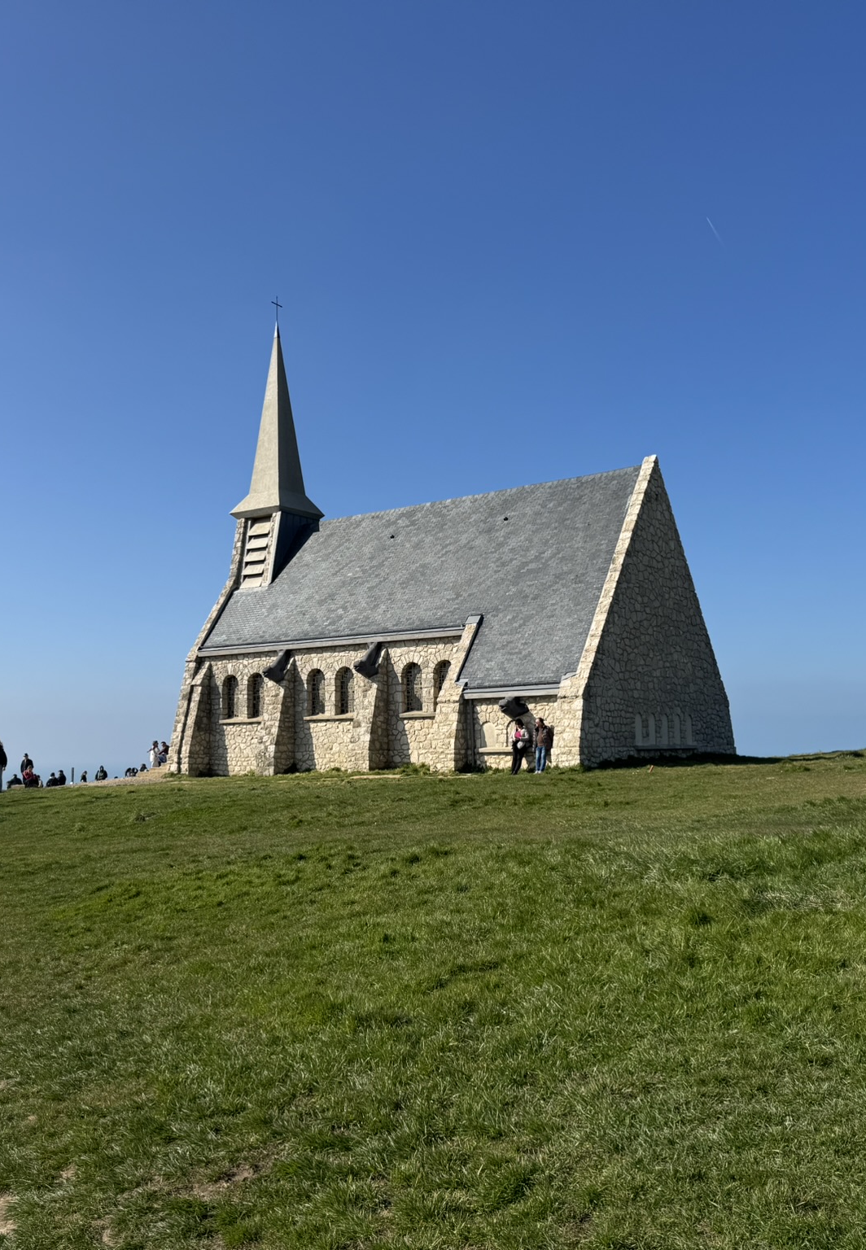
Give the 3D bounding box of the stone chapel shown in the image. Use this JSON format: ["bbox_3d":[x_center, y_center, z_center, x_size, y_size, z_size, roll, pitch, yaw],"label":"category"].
[{"bbox_3d":[-0.074,-4.370,46.801,19.933,20.322,12.659,-6,-8,35],"label":"stone chapel"}]

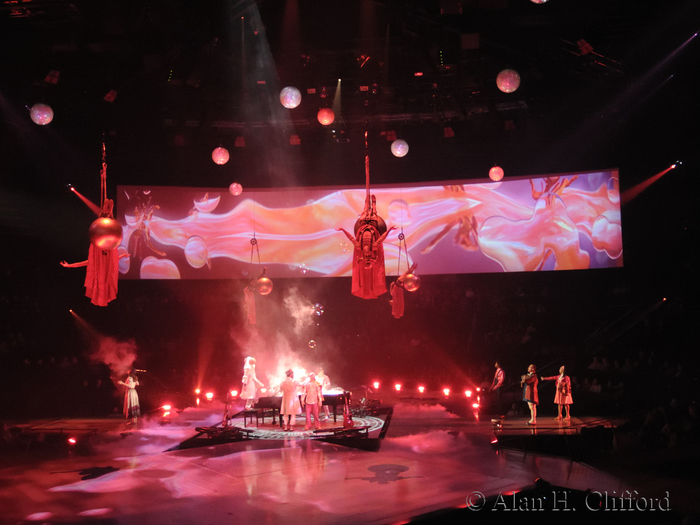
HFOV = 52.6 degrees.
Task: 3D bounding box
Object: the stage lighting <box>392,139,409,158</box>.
[{"bbox_3d":[1.601,-3.657,22.666,0.570,0.570,0.570,-1,-3,0],"label":"stage lighting"}]

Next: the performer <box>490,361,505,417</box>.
[{"bbox_3d":[4.585,3.935,22.000,0.500,1.720,0.500,0,-3,-24],"label":"performer"}]

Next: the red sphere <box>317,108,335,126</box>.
[{"bbox_3d":[-0.781,-4.722,22.923,0.570,0.570,0.570,-1,-3,0],"label":"red sphere"}]

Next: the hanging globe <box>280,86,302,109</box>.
[{"bbox_3d":[-1.534,-4.272,18.338,0.570,0.570,0.570,-1,-3,0],"label":"hanging globe"}]

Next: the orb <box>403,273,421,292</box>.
[{"bbox_3d":[2.461,0.810,28.230,0.690,0.690,0.690,-1,-3,0],"label":"orb"}]

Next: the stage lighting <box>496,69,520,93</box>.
[{"bbox_3d":[3.757,-4.311,16.810,0.570,0.570,0.570,-1,-3,0],"label":"stage lighting"}]

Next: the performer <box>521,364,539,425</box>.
[{"bbox_3d":[5.213,3.835,20.500,0.520,1.770,0.520,0,-3,-21],"label":"performer"}]

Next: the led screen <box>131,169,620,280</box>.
[{"bbox_3d":[0.500,-1.529,31.200,21.600,4.150,2.100,-1,-3,4],"label":"led screen"}]

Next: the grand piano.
[{"bbox_3d":[-1.450,4.410,21.300,2.700,1.000,1.500,-1,-3,-3],"label":"grand piano"}]

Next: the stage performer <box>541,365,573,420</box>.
[{"bbox_3d":[6.171,3.896,21.100,0.600,1.660,0.800,1,-4,-41],"label":"stage performer"}]

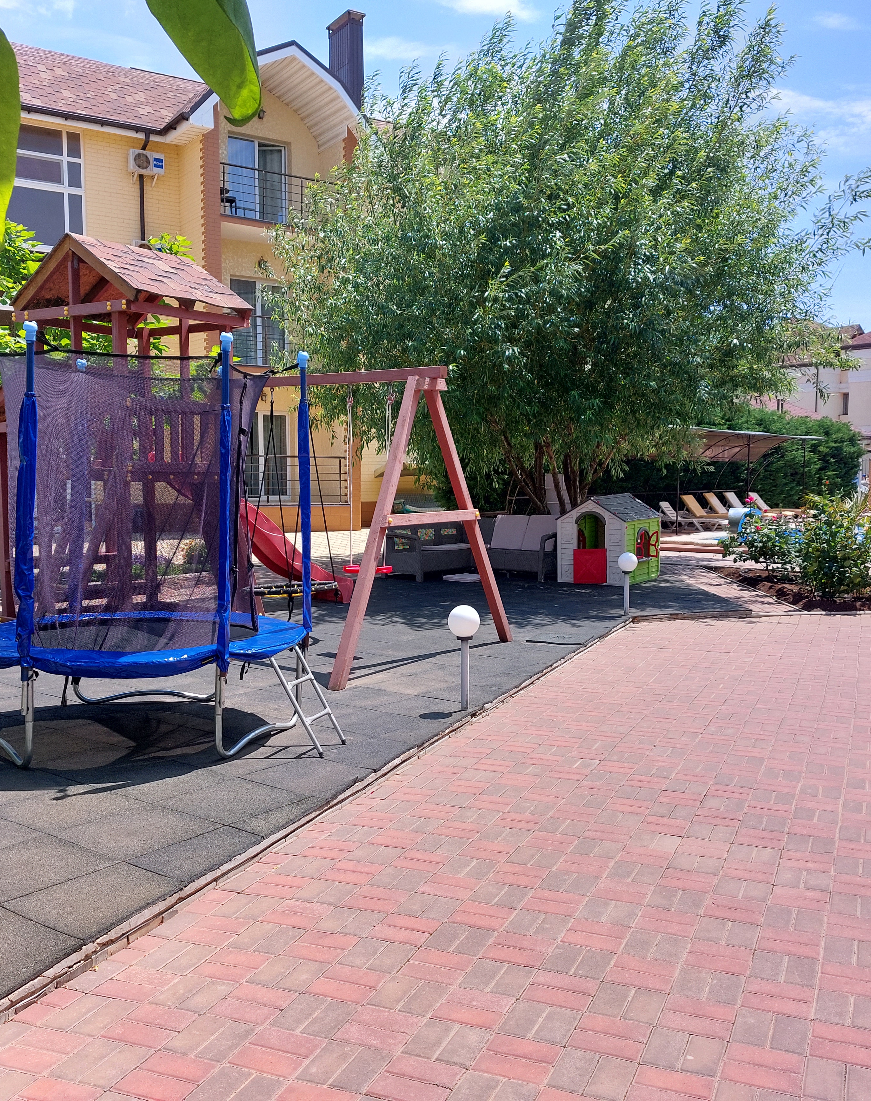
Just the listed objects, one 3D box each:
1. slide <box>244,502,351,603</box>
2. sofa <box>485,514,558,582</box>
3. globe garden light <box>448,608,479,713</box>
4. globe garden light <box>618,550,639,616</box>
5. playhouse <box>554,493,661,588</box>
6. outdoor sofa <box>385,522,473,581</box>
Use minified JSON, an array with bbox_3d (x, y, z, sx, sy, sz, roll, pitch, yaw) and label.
[{"bbox_3d":[-1.851,-0.103,10.932,0.550,1.450,2.100,4,7,40],"label":"slide"},{"bbox_3d":[1.130,-0.055,13.900,1.250,0.800,0.700,3,6,37],"label":"sofa"},{"bbox_3d":[0.183,0.675,6.405,0.200,0.675,0.200,0,5,0],"label":"globe garden light"},{"bbox_3d":[1.948,0.332,10.304,0.200,0.655,0.200,0,5,0],"label":"globe garden light"},{"bbox_3d":[2.259,-0.148,13.189,0.970,1.100,1.170,3,6,31],"label":"playhouse"},{"bbox_3d":[-0.030,-0.059,14.019,1.250,0.800,0.700,-5,7,-44],"label":"outdoor sofa"}]

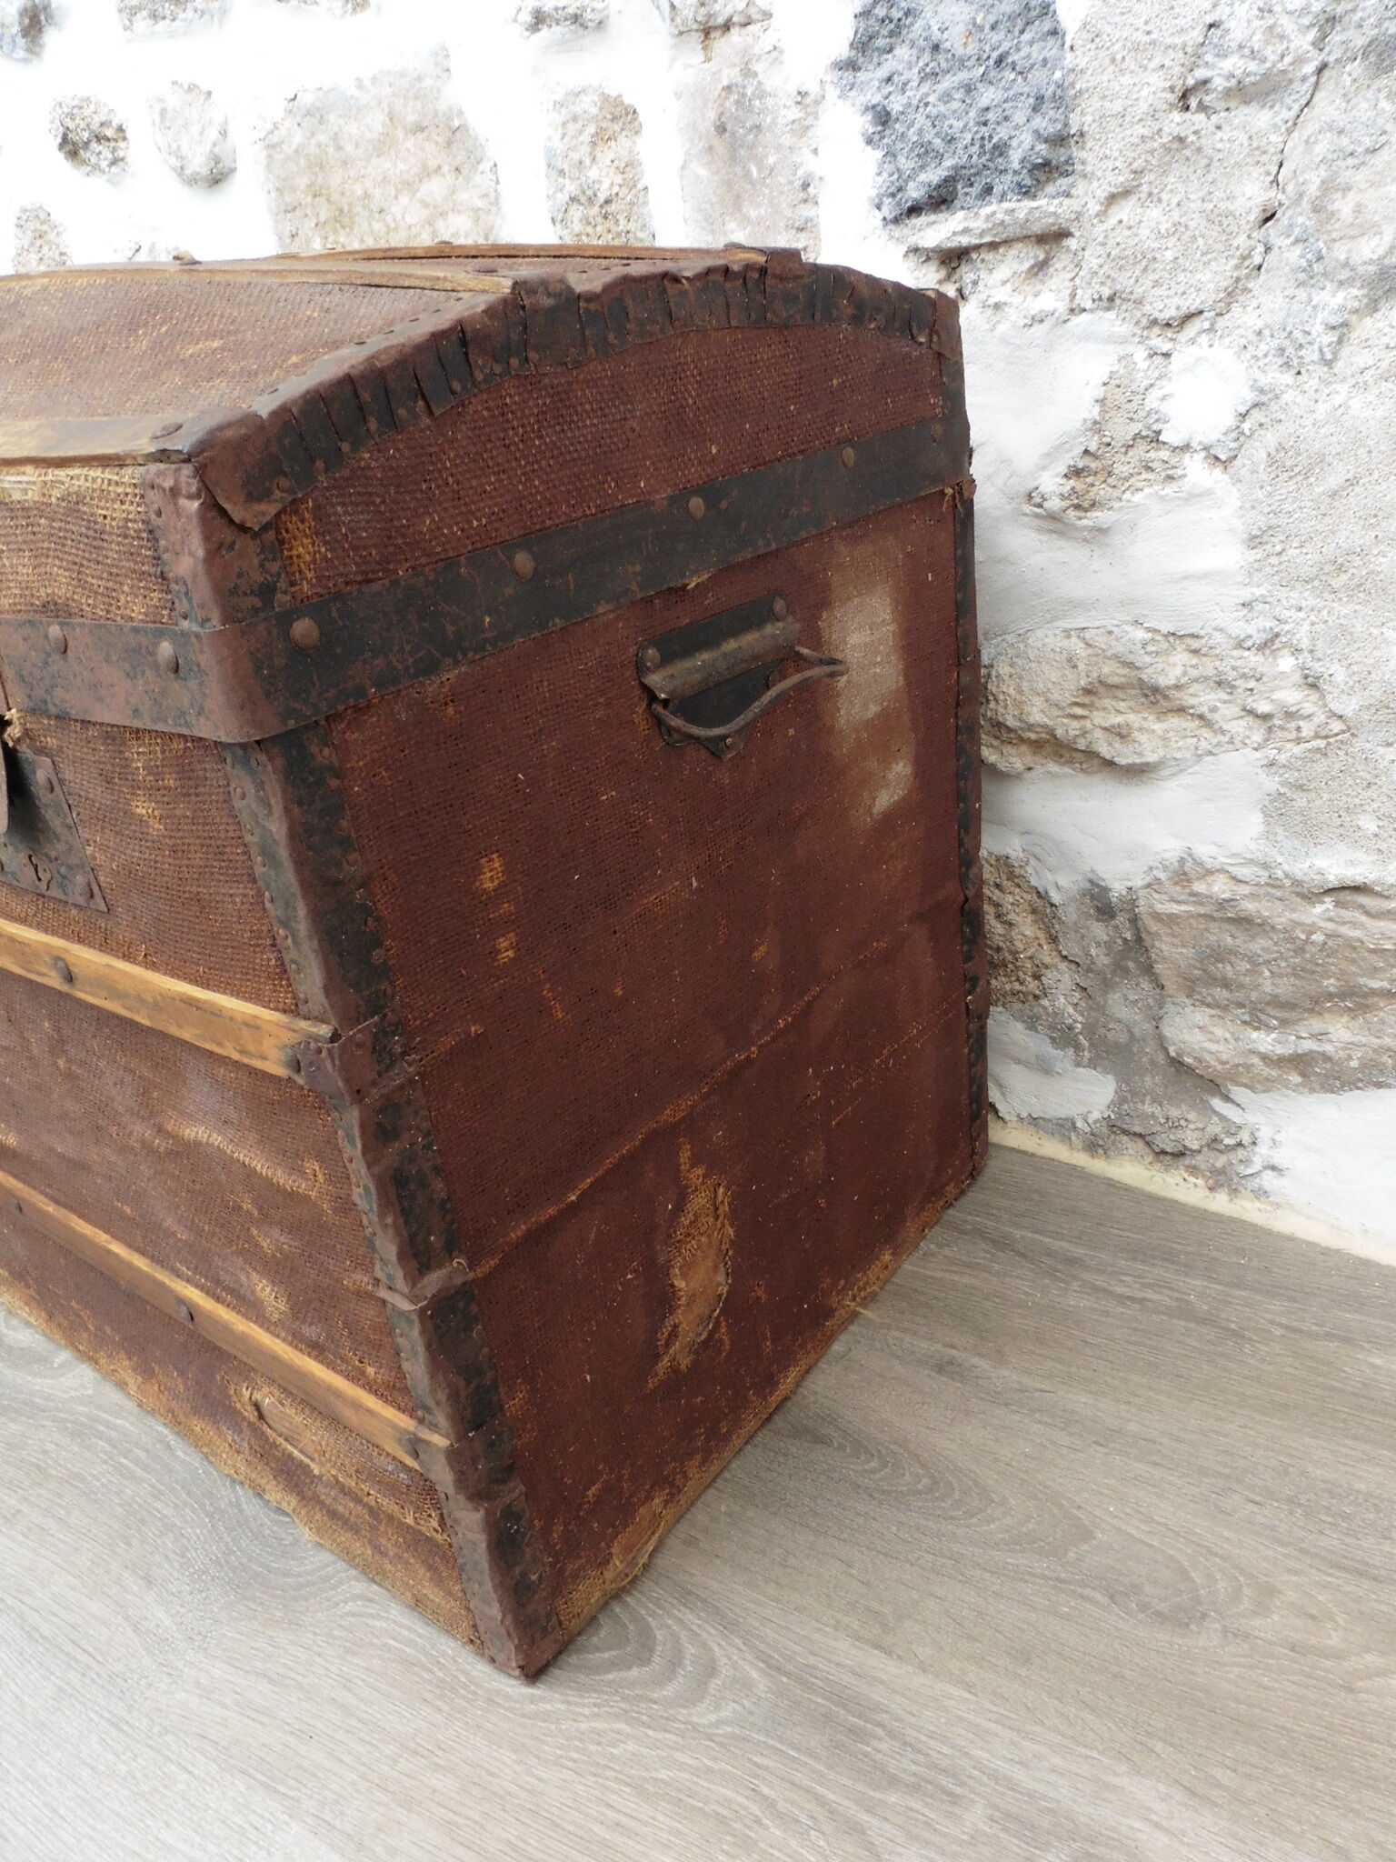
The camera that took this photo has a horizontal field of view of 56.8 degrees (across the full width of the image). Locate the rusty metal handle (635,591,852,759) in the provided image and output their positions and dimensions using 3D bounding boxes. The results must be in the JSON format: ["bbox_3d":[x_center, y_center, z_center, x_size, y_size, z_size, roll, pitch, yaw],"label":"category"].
[{"bbox_3d":[0.026,-0.114,0.604,0.036,0.068,0.120,11,31,36],"label":"rusty metal handle"}]

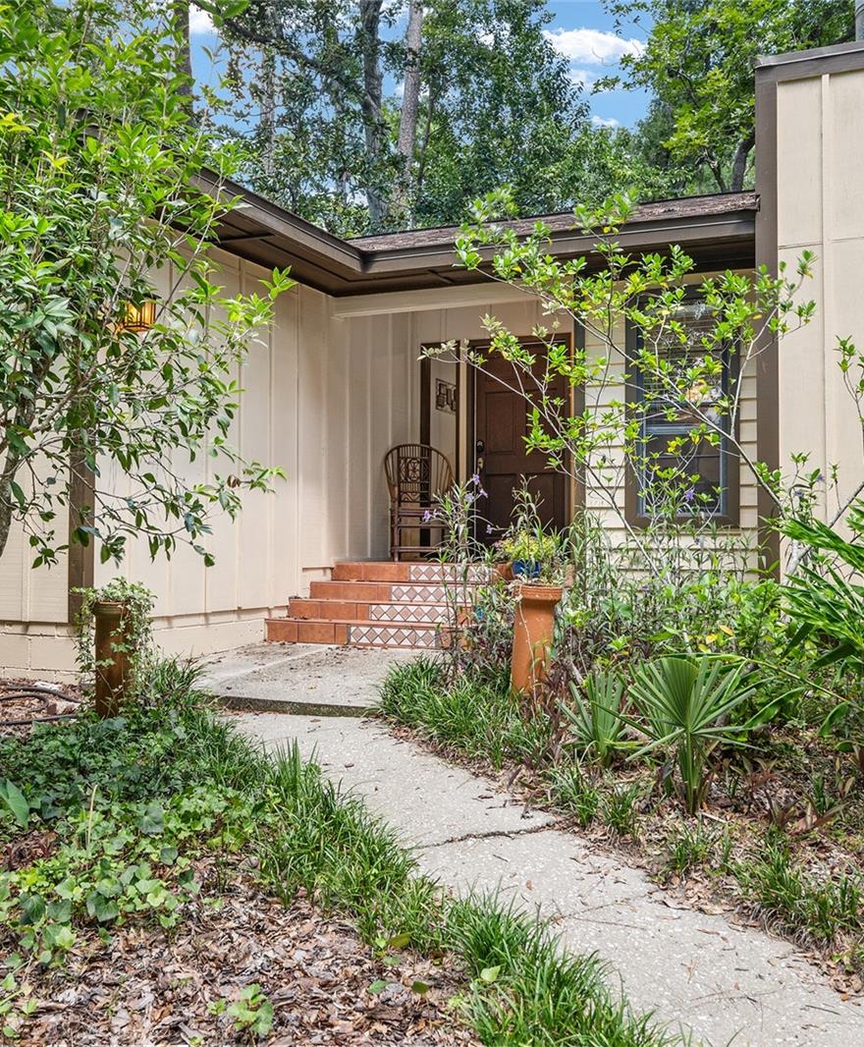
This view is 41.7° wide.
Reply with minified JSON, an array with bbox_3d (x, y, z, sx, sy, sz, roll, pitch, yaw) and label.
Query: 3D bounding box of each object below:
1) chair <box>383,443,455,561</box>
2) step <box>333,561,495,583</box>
[{"bbox_3d":[-0.105,-0.173,9.850,0.580,1.030,0.580,0,-1,-10],"label":"chair"},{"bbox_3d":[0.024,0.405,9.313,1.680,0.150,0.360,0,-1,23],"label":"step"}]

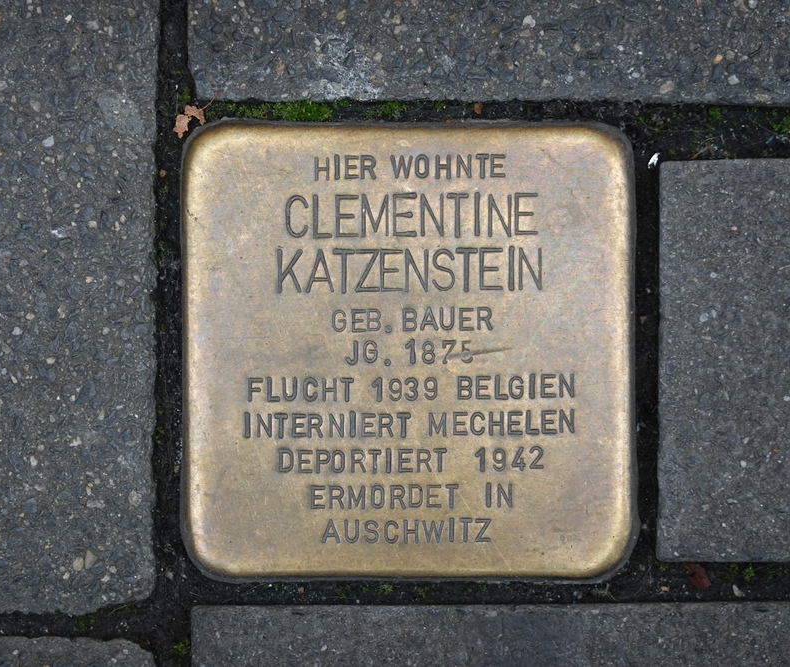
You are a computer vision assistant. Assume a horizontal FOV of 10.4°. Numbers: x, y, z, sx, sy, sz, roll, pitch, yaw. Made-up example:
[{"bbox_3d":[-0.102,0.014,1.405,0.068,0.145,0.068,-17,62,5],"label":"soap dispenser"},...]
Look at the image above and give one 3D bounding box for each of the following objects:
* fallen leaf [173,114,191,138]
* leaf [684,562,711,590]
[{"bbox_3d":[-0.046,-0.045,0.934,0.004,0.002,0.005,12,86,1],"label":"fallen leaf"},{"bbox_3d":[0.065,0.052,0.927,0.004,0.002,0.007,-30,86,-2],"label":"leaf"}]

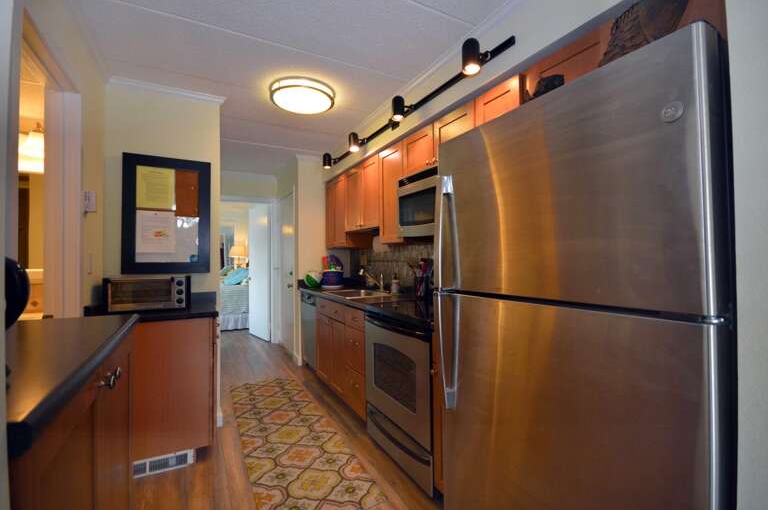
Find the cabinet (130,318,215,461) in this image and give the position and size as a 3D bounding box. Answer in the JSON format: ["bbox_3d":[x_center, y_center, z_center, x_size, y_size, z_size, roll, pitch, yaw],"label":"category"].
[{"bbox_3d":[-1.423,0.793,2.177,0.605,0.786,0.402,0,-1,-28],"label":"cabinet"}]

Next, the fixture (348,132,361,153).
[{"bbox_3d":[-0.257,-0.981,2.977,0.095,0.170,0.085,0,-1,-28],"label":"fixture"}]

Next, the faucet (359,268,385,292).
[{"bbox_3d":[-0.117,0.251,3.269,0.260,0.220,0.070,0,-1,-28],"label":"faucet"}]

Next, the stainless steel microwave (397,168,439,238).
[{"bbox_3d":[0.458,-0.335,2.304,0.390,0.420,0.755,0,0,-29],"label":"stainless steel microwave"}]

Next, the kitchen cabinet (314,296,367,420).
[{"bbox_3d":[-0.123,0.788,3.059,0.610,0.771,1.143,0,-1,-28],"label":"kitchen cabinet"}]

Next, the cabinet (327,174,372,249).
[{"bbox_3d":[-0.394,-0.471,3.857,0.330,0.780,0.580,0,0,-29],"label":"cabinet"}]

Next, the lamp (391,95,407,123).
[{"bbox_3d":[0.096,-0.950,2.215,0.085,0.165,0.080,0,0,-29],"label":"lamp"}]

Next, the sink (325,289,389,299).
[{"bbox_3d":[-0.259,0.450,3.205,0.470,0.182,0.645,0,-1,-28],"label":"sink"}]

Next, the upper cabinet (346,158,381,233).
[{"bbox_3d":[-0.081,-0.548,3.312,0.316,0.610,0.762,0,-1,-28],"label":"upper cabinet"}]

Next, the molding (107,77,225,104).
[{"bbox_3d":[-1.498,-1.143,2.422,0.693,0.058,0.055,0,-1,-28],"label":"molding"}]

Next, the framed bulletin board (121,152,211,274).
[{"bbox_3d":[-1.492,-0.270,2.364,0.520,0.800,0.030,0,0,-29],"label":"framed bulletin board"}]

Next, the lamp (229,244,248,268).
[{"bbox_3d":[-3.051,0.112,7.171,0.380,0.560,0.380,0,0,-29],"label":"lamp"}]

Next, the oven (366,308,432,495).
[{"bbox_3d":[0.330,0.820,2.234,0.660,0.890,0.756,0,0,-29],"label":"oven"}]

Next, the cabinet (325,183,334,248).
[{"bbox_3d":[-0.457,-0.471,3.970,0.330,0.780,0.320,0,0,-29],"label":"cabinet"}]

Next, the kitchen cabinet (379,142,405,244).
[{"bbox_3d":[0.191,-0.477,2.809,0.316,0.762,0.381,0,-1,-28],"label":"kitchen cabinet"}]

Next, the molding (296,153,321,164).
[{"bbox_3d":[-0.878,-1.128,4.002,0.325,0.065,0.055,0,-1,-28],"label":"molding"}]

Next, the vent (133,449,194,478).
[{"bbox_3d":[-1.291,1.224,2.006,0.300,0.092,0.025,0,0,-29],"label":"vent"}]

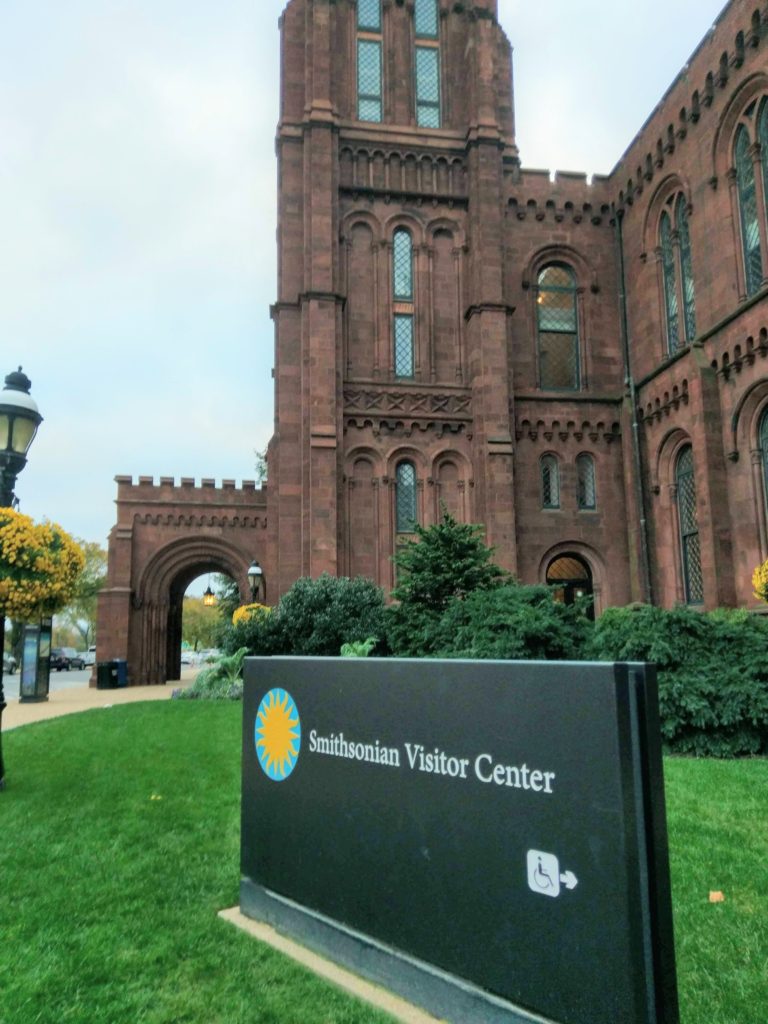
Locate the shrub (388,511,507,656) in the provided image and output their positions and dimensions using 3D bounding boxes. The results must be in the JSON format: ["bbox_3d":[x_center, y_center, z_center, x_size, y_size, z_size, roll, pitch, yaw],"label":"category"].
[{"bbox_3d":[1.454,2.334,17.806,2.617,4.569,2.600,-1,-10,5],"label":"shrub"}]

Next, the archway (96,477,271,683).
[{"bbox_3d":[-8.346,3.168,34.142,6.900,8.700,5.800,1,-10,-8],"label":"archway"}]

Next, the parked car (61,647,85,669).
[{"bbox_3d":[-24.165,11.338,59.000,1.900,1.750,4.800,1,-10,-8],"label":"parked car"}]

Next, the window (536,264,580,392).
[{"bbox_3d":[6.312,-6.674,27.821,1.420,4.700,0.350,1,-10,-8],"label":"window"}]

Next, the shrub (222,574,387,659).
[{"bbox_3d":[-2.148,3.460,20.806,4.292,3.431,3.000,1,-10,-6],"label":"shrub"}]

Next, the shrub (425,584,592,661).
[{"bbox_3d":[2.440,2.801,15.049,3.238,2.681,2.600,-2,-10,9],"label":"shrub"}]

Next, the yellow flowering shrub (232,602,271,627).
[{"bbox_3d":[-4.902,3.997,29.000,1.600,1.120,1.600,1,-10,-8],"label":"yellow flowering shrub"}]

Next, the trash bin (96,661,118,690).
[{"bbox_3d":[-10.522,6.229,29.300,0.720,1.040,0.720,1,-10,-8],"label":"trash bin"}]

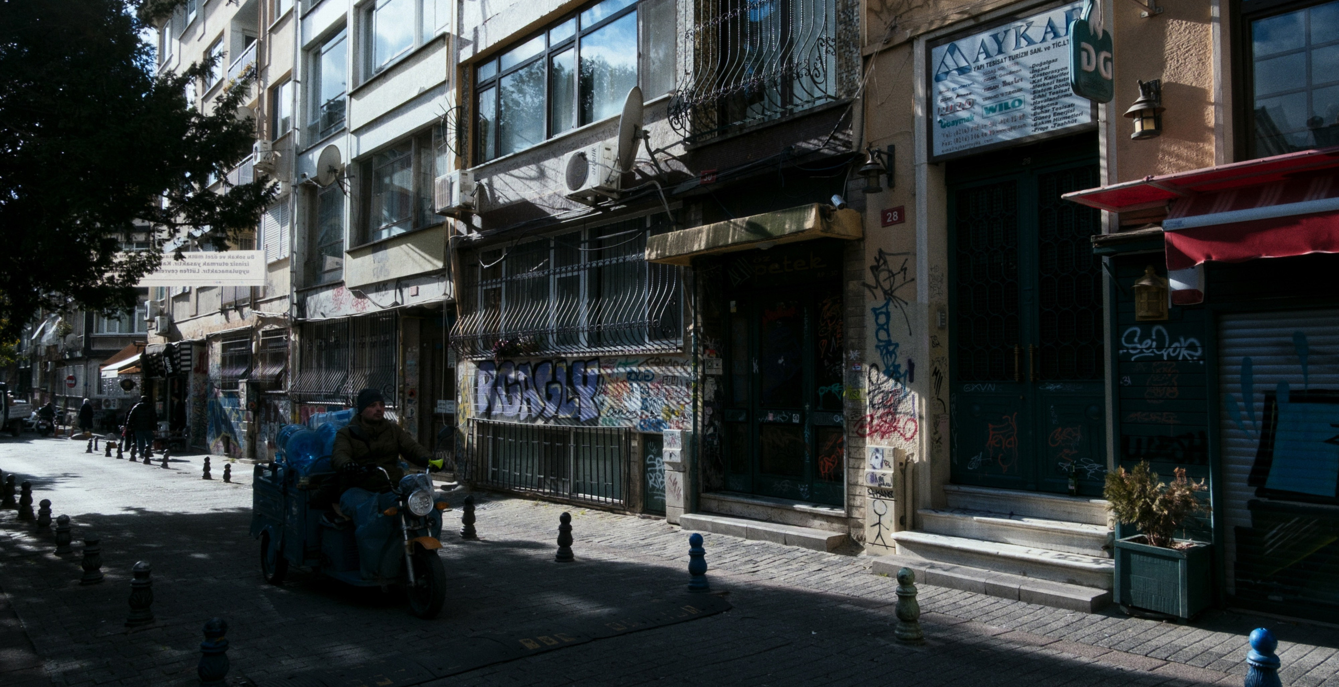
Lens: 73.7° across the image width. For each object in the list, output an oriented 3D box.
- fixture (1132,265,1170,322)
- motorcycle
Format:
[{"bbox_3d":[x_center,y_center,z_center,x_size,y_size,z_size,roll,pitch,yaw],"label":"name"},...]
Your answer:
[{"bbox_3d":[3.563,-0.377,6.673,0.160,0.415,0.260,3,-4,-41],"label":"fixture"},{"bbox_3d":[-2.444,1.490,7.243,1.020,1.090,2.670,3,-4,-41],"label":"motorcycle"}]

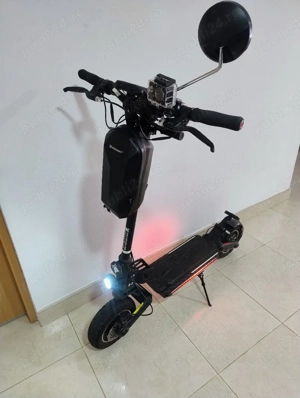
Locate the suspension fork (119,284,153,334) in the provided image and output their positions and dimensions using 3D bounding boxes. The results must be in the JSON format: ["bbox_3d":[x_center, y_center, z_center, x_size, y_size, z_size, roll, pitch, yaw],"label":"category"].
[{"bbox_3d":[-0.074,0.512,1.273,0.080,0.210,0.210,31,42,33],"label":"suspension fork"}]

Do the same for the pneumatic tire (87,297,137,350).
[{"bbox_3d":[-0.168,0.575,1.291,0.072,0.264,0.264,31,42,33],"label":"pneumatic tire"}]

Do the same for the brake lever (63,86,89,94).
[{"bbox_3d":[-0.239,-0.350,0.890,0.110,0.024,0.035,31,42,33],"label":"brake lever"}]

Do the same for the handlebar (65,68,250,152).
[{"bbox_3d":[-0.043,-0.273,0.767,0.626,0.095,0.115,31,42,33],"label":"handlebar"}]

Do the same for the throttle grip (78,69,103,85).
[{"bbox_3d":[-0.202,-0.399,0.913,0.132,0.037,0.042,31,42,33],"label":"throttle grip"}]

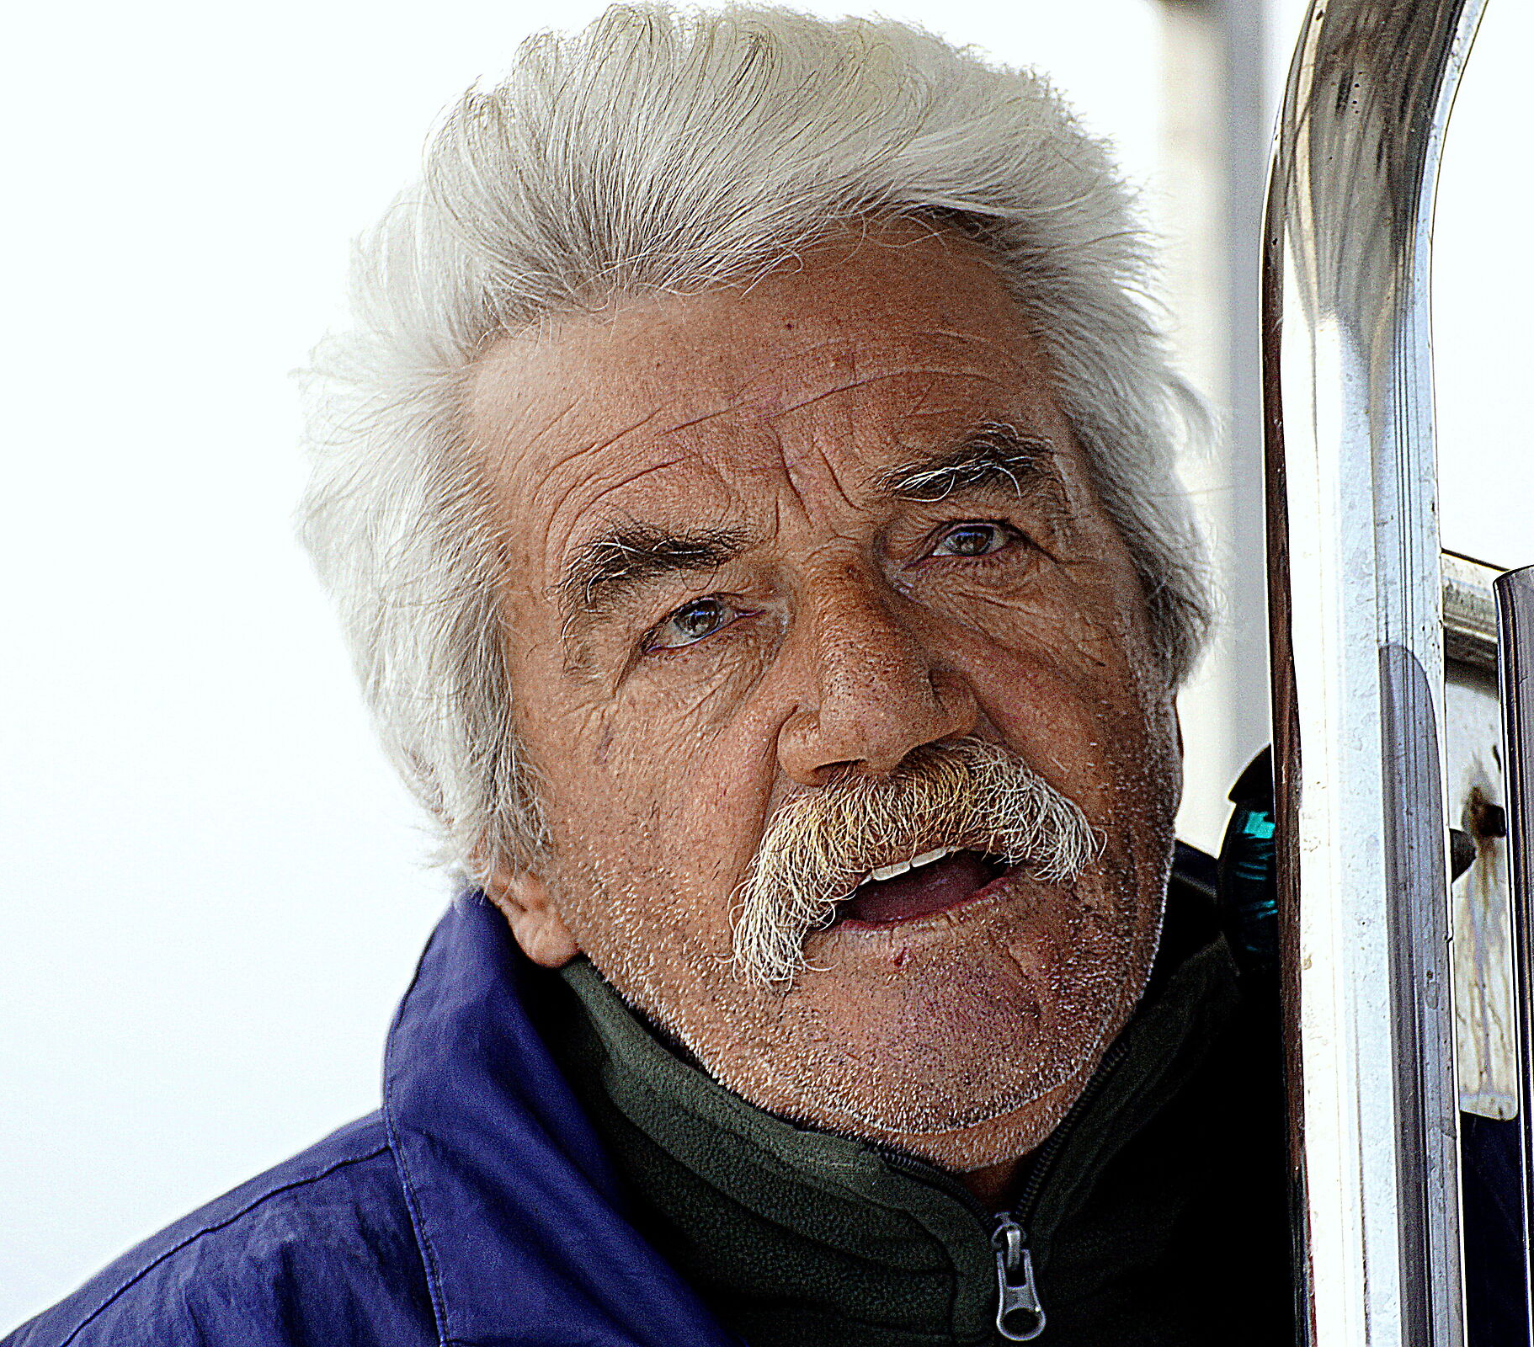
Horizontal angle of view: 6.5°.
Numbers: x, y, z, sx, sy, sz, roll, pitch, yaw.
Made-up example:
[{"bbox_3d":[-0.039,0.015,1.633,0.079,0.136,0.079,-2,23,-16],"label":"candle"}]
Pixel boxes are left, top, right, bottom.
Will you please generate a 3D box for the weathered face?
[{"bbox_3d":[0.015,0.011,2.974,0.154,0.205,0.122,-16,-7,-11],"label":"weathered face"}]

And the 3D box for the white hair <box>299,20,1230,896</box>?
[{"bbox_3d":[-0.005,-0.049,3.046,0.190,0.203,0.207,-16,-7,-11],"label":"white hair"}]

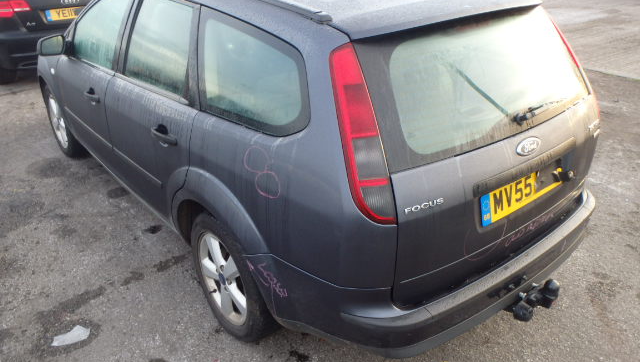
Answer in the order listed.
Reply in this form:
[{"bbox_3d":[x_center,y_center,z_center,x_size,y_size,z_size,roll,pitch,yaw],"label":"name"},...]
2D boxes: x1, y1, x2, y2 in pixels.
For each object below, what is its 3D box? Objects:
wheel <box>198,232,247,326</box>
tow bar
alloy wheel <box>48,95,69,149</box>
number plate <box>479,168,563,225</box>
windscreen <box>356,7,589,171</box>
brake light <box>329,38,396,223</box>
[{"bbox_3d":[-0.375,0.415,2.349,0.170,0.437,0.437,-20,33,-34],"label":"wheel"},{"bbox_3d":[0.804,0.470,1.988,0.205,0.175,0.165,-20,33,-34],"label":"tow bar"},{"bbox_3d":[-2.032,-0.492,4.193,0.170,0.437,0.437,-20,33,-34],"label":"alloy wheel"},{"bbox_3d":[0.765,0.033,1.934,0.520,0.111,0.013,-20,21,-34],"label":"number plate"},{"bbox_3d":[0.631,-0.387,1.905,1.220,0.440,0.070,-20,-5,-34],"label":"windscreen"},{"bbox_3d":[0.107,-0.132,1.587,0.126,0.580,0.091,-12,-5,-21],"label":"brake light"}]

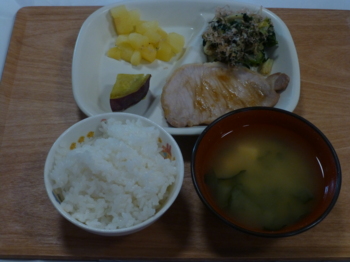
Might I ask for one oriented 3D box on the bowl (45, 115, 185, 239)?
[{"bbox_3d":[-0.049,0.046,0.504,0.113,0.054,0.113,0,56,-1],"label":"bowl"}]

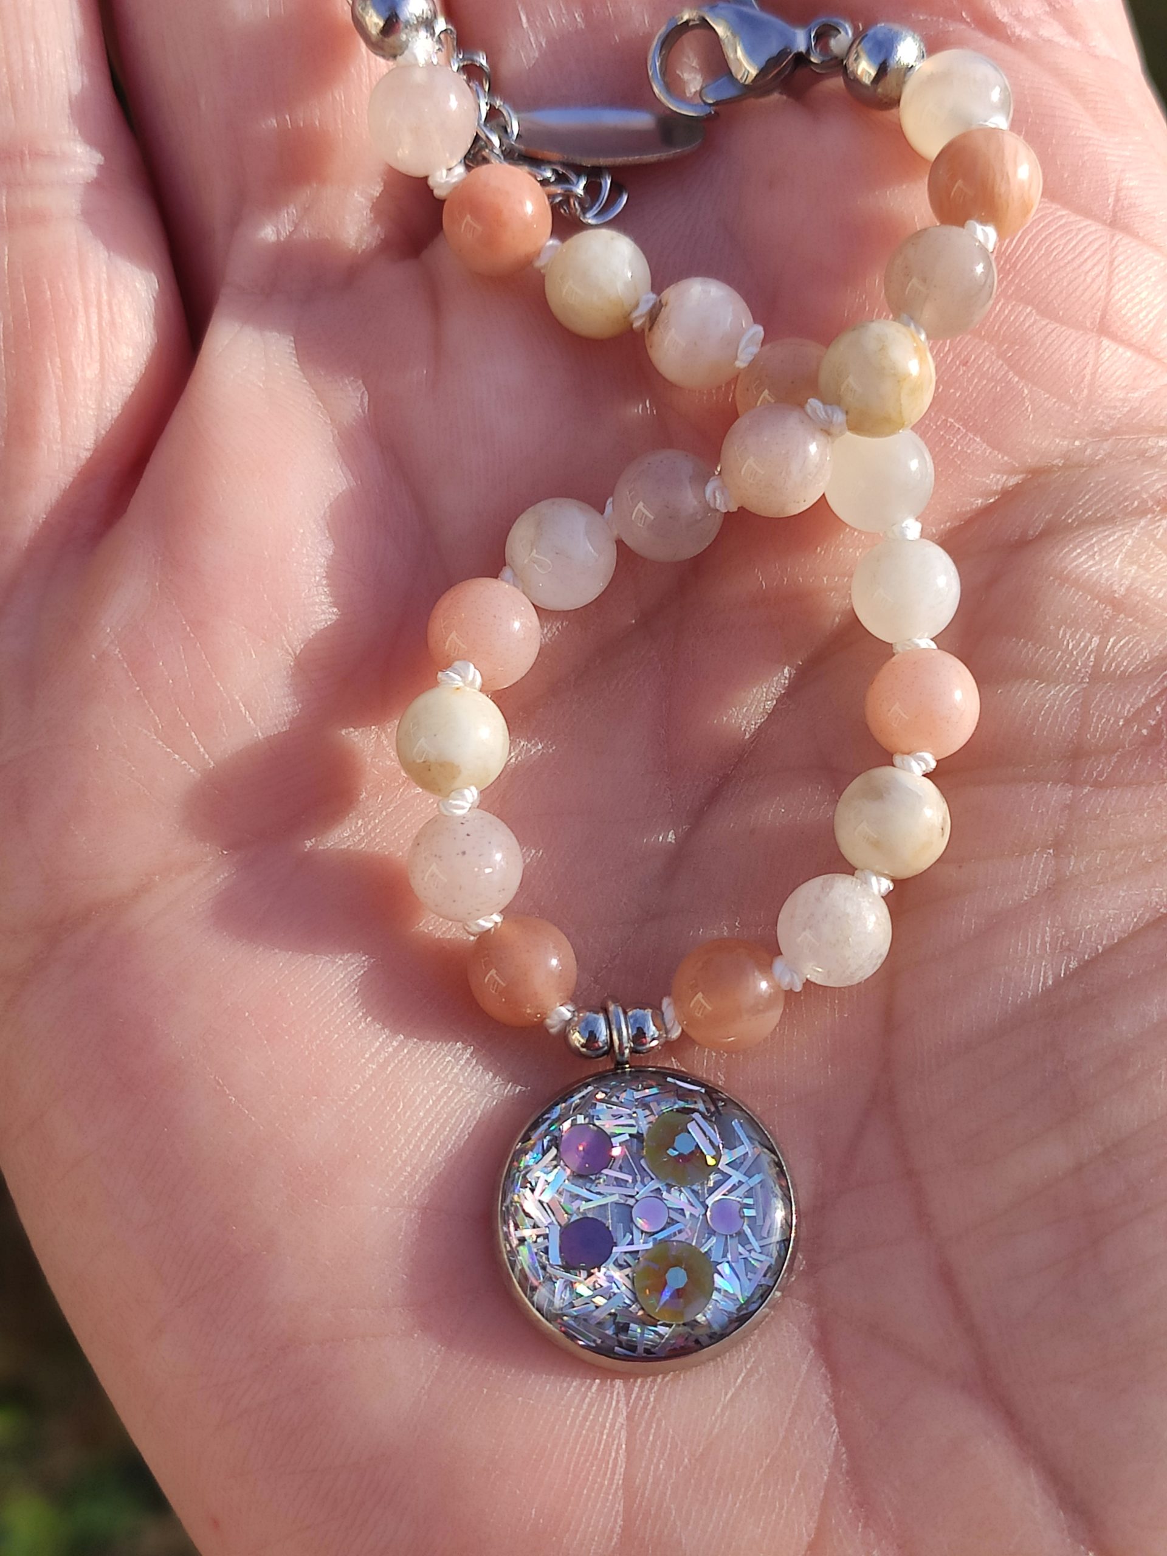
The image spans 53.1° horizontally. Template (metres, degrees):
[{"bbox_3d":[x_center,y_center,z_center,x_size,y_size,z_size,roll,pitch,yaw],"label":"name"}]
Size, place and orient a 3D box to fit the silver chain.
[{"bbox_3d":[-0.003,-0.049,0.088,0.008,0.005,0.019,-40,90,-7],"label":"silver chain"}]

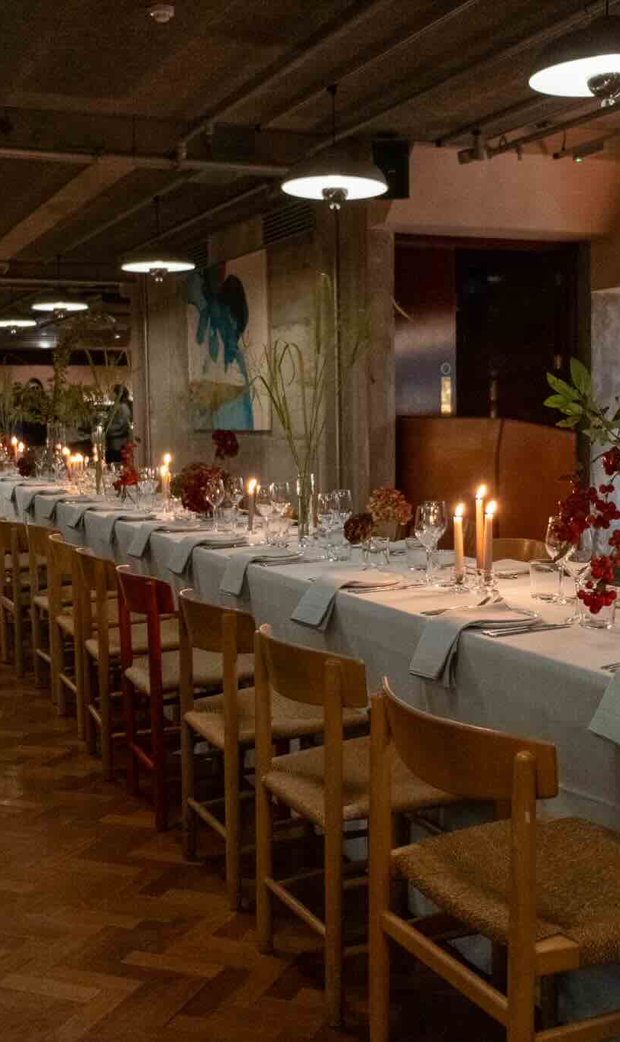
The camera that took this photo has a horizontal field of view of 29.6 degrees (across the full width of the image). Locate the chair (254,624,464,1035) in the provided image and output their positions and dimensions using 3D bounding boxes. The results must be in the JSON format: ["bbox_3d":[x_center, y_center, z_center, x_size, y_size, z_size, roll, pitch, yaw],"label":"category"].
[{"bbox_3d":[0.148,0.626,2.565,0.450,0.766,0.485,-3,6,-24],"label":"chair"}]

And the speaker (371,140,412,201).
[{"bbox_3d":[0.613,-2.647,8.850,0.270,0.460,0.280,-2,5,-7],"label":"speaker"}]

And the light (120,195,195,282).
[{"bbox_3d":[-1.465,-2.726,11.317,0.688,0.818,0.688,-3,5,-25],"label":"light"}]

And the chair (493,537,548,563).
[{"bbox_3d":[0.598,0.474,4.360,0.430,0.770,0.480,-3,5,-23],"label":"chair"}]

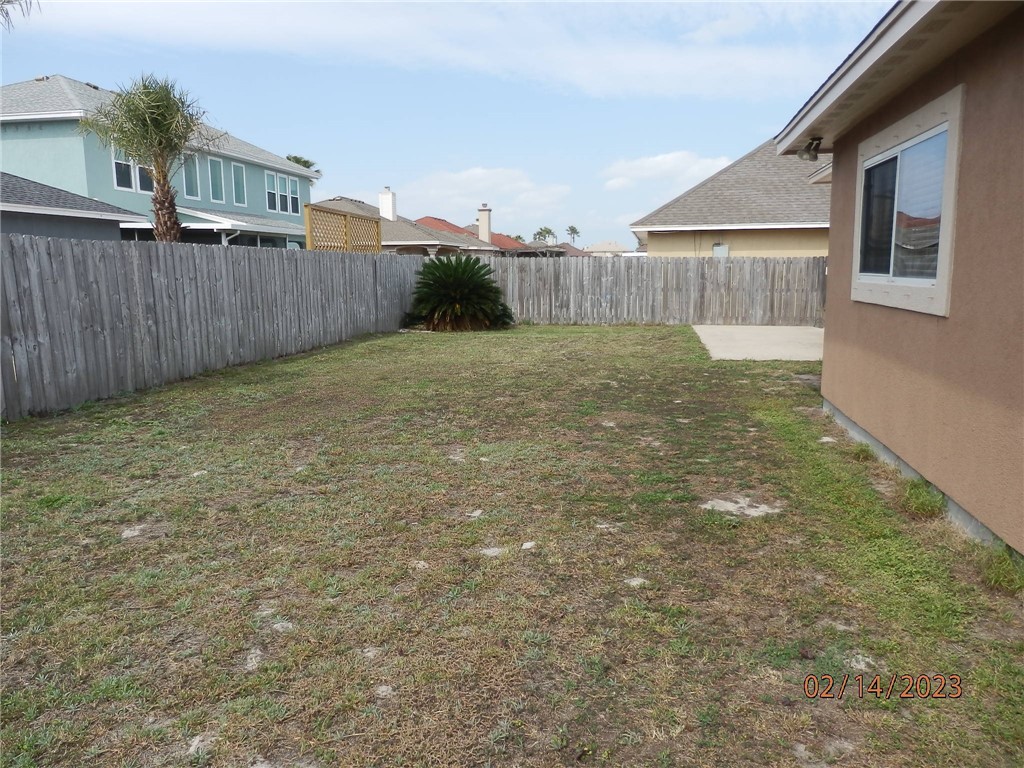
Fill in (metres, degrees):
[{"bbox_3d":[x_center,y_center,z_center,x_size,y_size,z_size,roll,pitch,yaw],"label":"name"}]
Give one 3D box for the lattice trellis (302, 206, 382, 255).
[{"bbox_3d":[-3.465,-2.298,15.796,0.120,2.640,3.740,2,9,12],"label":"lattice trellis"}]

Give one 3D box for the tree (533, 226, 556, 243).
[{"bbox_3d":[4.829,-19.584,110.298,3.570,7.510,3.570,0,9,0],"label":"tree"}]

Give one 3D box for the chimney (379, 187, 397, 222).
[{"bbox_3d":[-6.284,-9.128,37.741,0.700,1.710,0.680,2,9,12],"label":"chimney"}]

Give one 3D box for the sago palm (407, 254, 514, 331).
[{"bbox_3d":[-1.271,-2.258,18.220,2.570,1.810,2.400,0,9,0],"label":"sago palm"}]

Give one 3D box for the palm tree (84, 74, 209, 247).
[{"bbox_3d":[-6.777,-3.165,13.877,2.320,4.950,2.400,0,9,0],"label":"palm tree"}]

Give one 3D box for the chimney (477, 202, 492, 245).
[{"bbox_3d":[-1.679,-10.178,47.193,0.720,2.520,0.700,2,9,12],"label":"chimney"}]

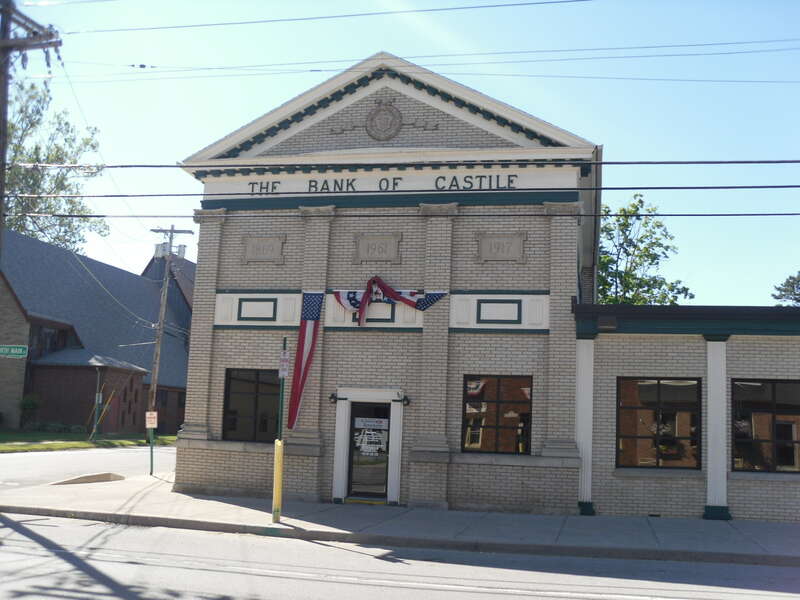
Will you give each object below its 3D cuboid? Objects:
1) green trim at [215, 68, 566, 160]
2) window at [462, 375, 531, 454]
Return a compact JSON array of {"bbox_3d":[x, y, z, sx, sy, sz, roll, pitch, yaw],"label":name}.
[{"bbox_3d":[-0.350,-4.167,17.322,7.877,1.980,0.500,0,-8,12],"label":"green trim"},{"bbox_3d":[2.038,2.417,16.571,1.465,1.670,0.080,0,-7,11],"label":"window"}]

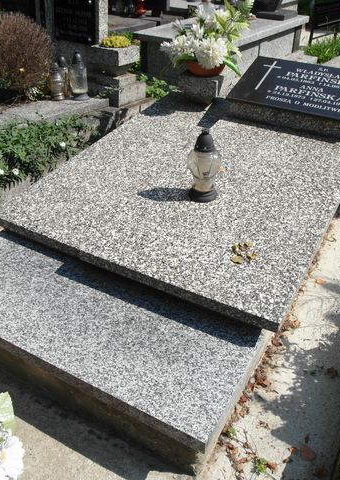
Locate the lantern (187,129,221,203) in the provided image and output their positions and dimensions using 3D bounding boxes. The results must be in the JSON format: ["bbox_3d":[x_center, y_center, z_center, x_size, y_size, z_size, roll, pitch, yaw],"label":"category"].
[{"bbox_3d":[0.137,-0.287,1.676,0.134,0.265,0.134,1,33,-1],"label":"lantern"}]

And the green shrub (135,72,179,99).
[{"bbox_3d":[-0.093,-1.056,3.072,0.300,0.200,0.280,19,41,23],"label":"green shrub"}]

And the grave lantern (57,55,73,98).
[{"bbox_3d":[-0.652,-1.020,2.748,0.095,0.260,0.095,18,37,24],"label":"grave lantern"}]

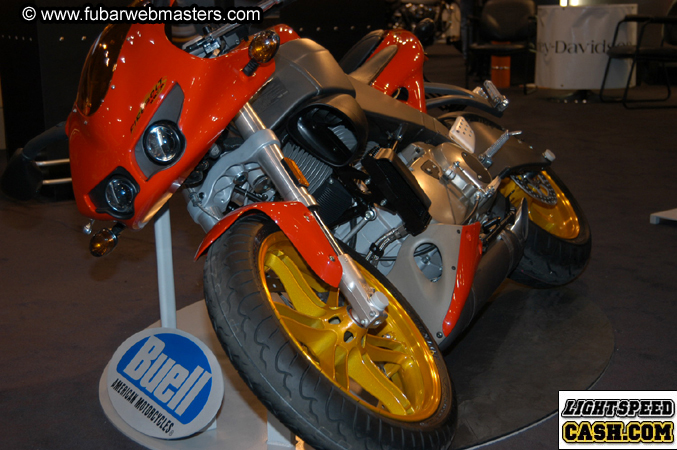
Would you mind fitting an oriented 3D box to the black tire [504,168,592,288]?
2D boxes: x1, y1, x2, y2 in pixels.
[{"bbox_3d":[0.497,-0.080,3.386,0.630,0.180,0.630,46,26,7],"label":"black tire"}]

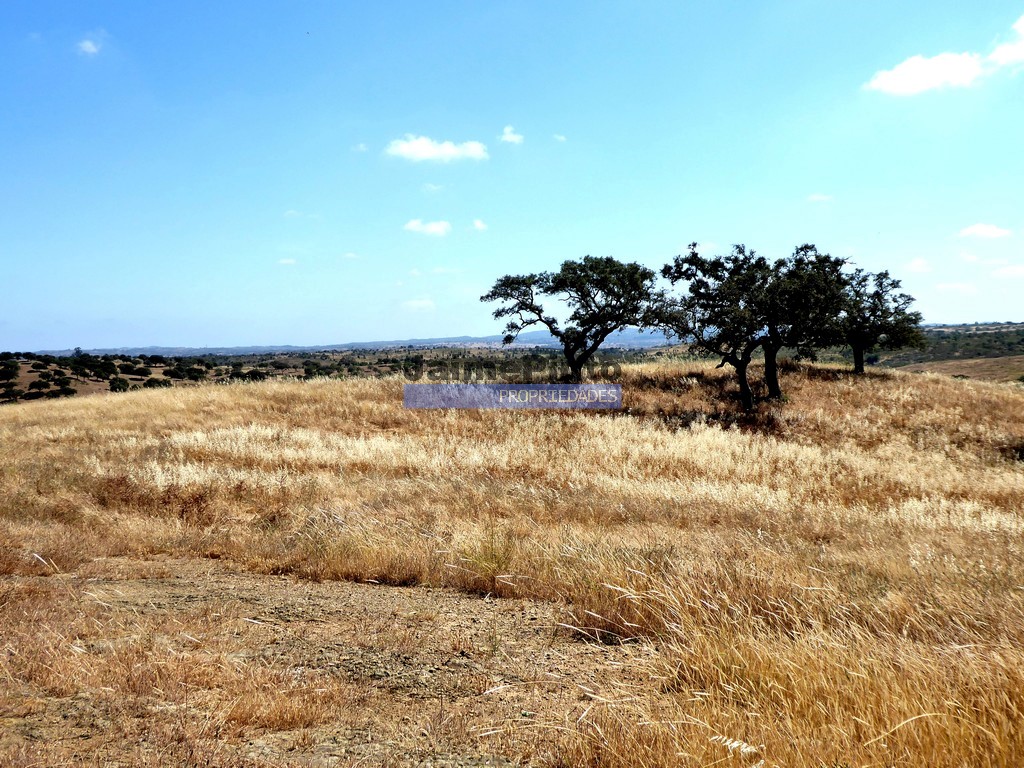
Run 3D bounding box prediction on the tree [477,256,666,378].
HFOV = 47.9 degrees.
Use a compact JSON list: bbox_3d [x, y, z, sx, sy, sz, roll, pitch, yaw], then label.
[{"bbox_3d":[2.166,-2.385,42.000,6.400,4.700,5.200,-1,2,0],"label":"tree"}]

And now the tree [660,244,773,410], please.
[{"bbox_3d":[6.056,-1.665,34.000,3.480,4.890,3.500,0,2,0],"label":"tree"}]

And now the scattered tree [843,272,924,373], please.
[{"bbox_3d":[15.012,-2.567,47.000,3.580,4.280,3.500,0,2,0],"label":"scattered tree"}]

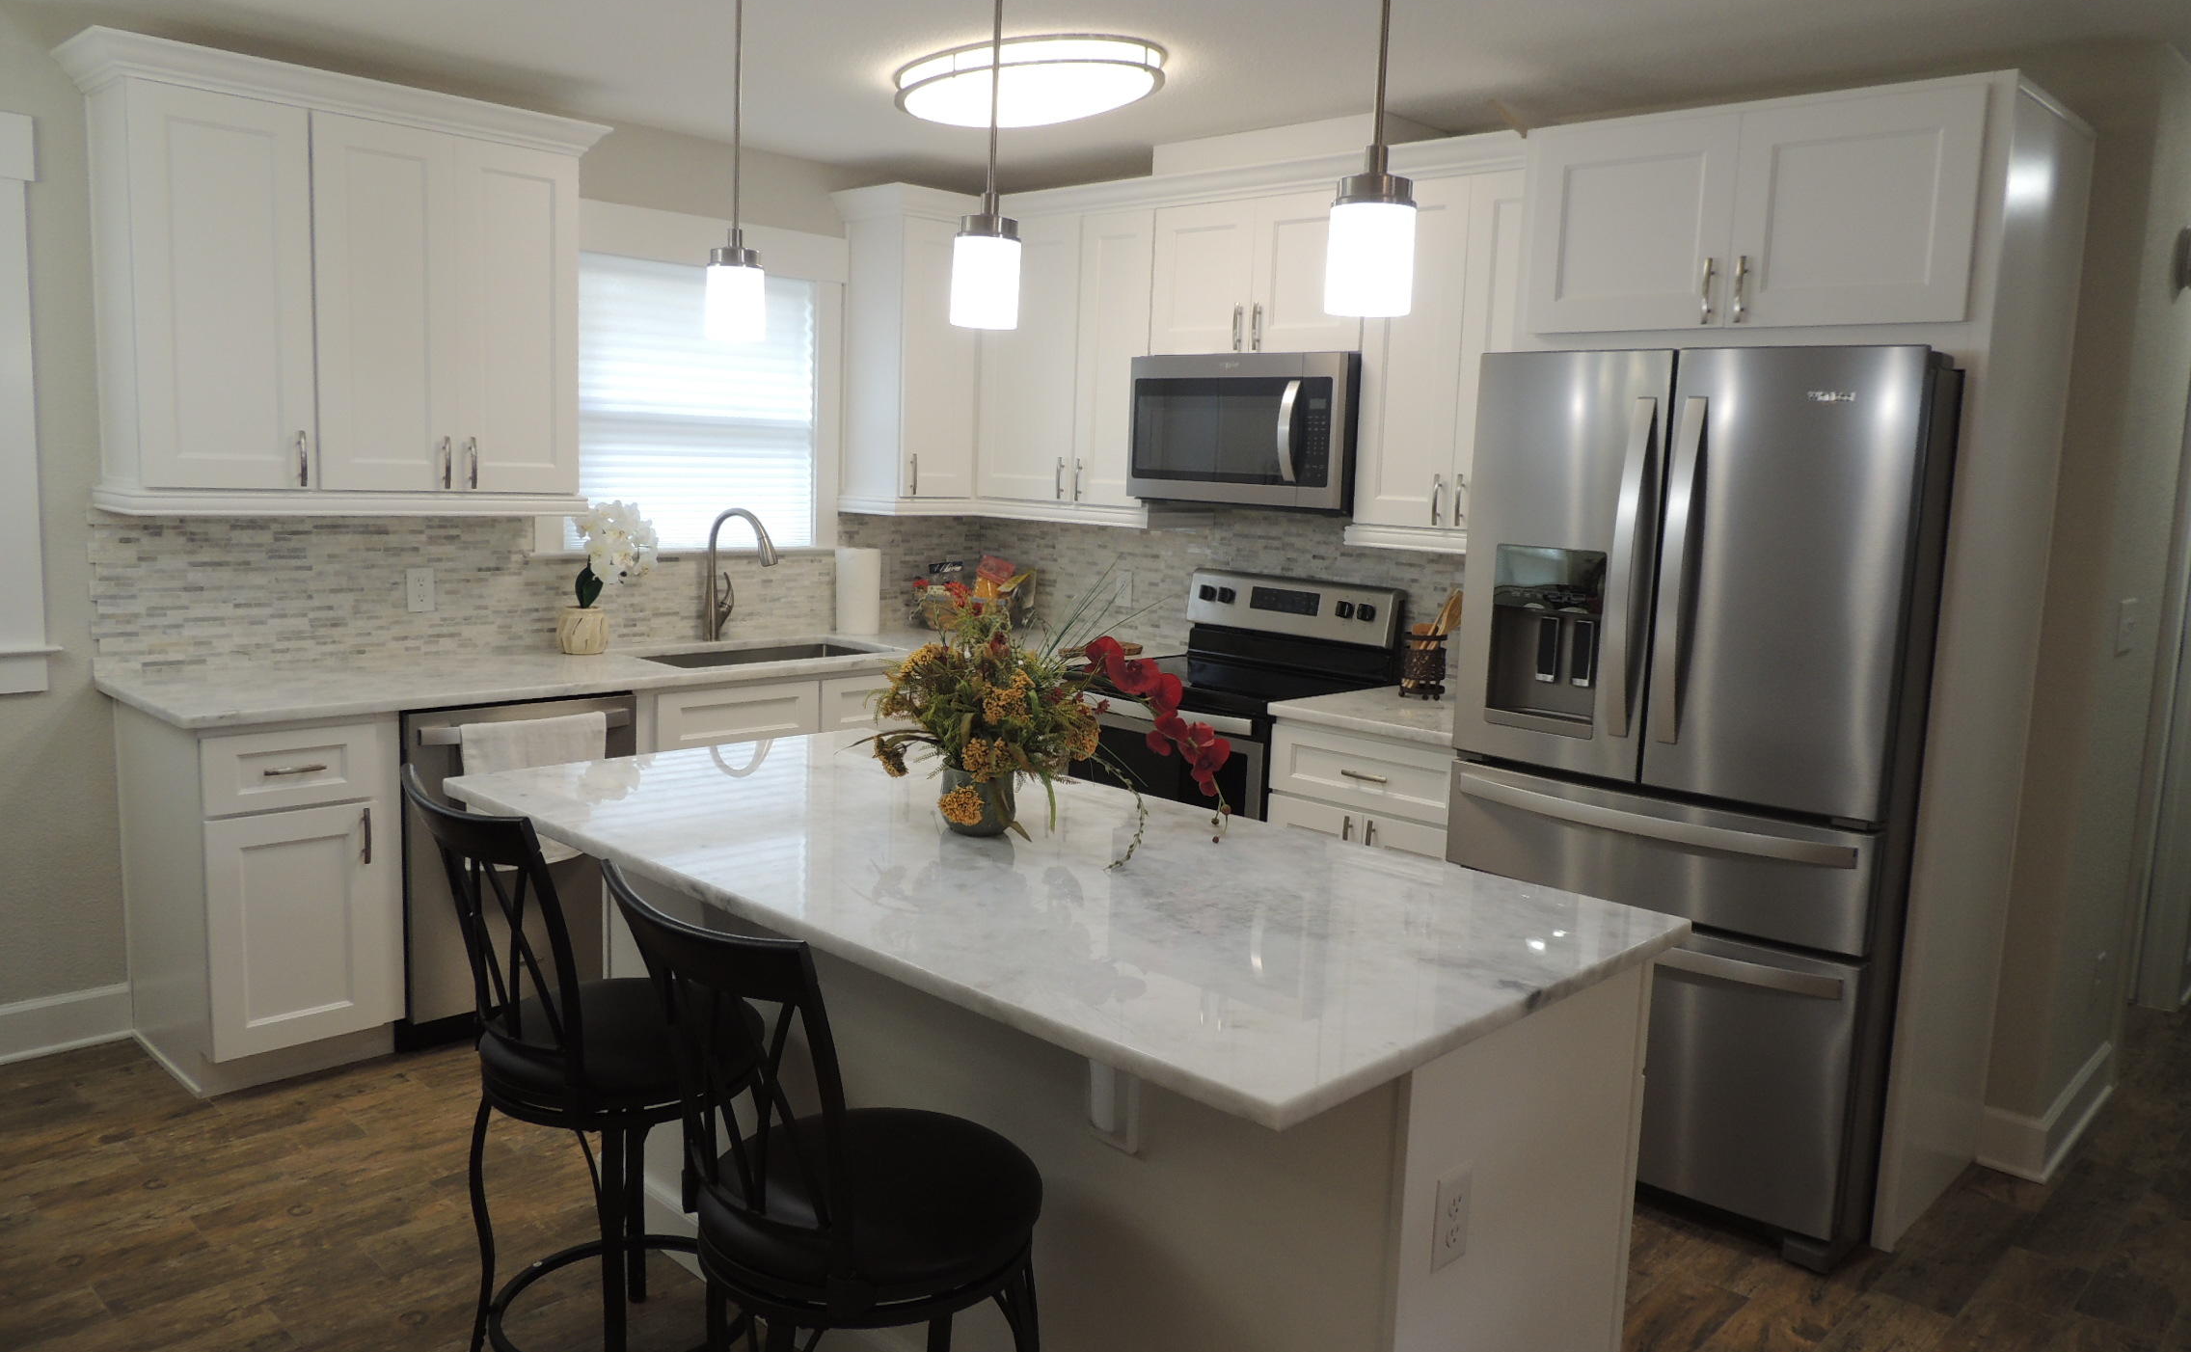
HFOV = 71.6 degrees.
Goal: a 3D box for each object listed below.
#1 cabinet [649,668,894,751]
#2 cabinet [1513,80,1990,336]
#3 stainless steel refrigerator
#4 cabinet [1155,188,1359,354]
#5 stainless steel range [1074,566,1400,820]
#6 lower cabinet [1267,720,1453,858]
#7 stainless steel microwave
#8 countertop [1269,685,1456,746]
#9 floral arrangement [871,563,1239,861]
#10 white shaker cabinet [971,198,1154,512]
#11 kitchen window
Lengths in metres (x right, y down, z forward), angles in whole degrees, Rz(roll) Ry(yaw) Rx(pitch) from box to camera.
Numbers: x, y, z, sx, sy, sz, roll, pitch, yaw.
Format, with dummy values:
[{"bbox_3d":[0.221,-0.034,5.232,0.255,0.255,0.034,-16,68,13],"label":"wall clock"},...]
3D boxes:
[{"bbox_3d":[-1.058,0.385,4.680,0.625,0.872,1.070,10,11,43],"label":"cabinet"},{"bbox_3d":[1.503,-0.939,3.300,0.939,0.455,0.625,10,11,43],"label":"cabinet"},{"bbox_3d":[1.380,0.204,3.395,0.905,1.780,0.800,10,11,43],"label":"stainless steel refrigerator"},{"bbox_3d":[0.558,-1.143,4.407,0.762,0.445,0.330,10,11,43],"label":"cabinet"},{"bbox_3d":[0.378,0.311,4.468,0.761,1.180,0.675,10,11,43],"label":"stainless steel range"},{"bbox_3d":[0.884,0.551,4.047,0.615,0.876,0.640,10,11,43],"label":"lower cabinet"},{"bbox_3d":[0.507,-0.708,4.423,0.761,0.420,0.420,10,11,43],"label":"stainless steel microwave"},{"bbox_3d":[0.896,0.100,3.976,0.600,0.030,0.655,10,11,43],"label":"countertop"},{"bbox_3d":[-0.075,0.041,2.456,0.550,0.410,0.420,2,8,0],"label":"floral arrangement"},{"bbox_3d":[0.001,-0.992,4.964,0.770,0.927,0.330,10,11,43],"label":"white shaker cabinet"},{"bbox_3d":[-1.263,-0.916,4.791,0.100,1.035,1.090,10,11,43],"label":"kitchen window"}]

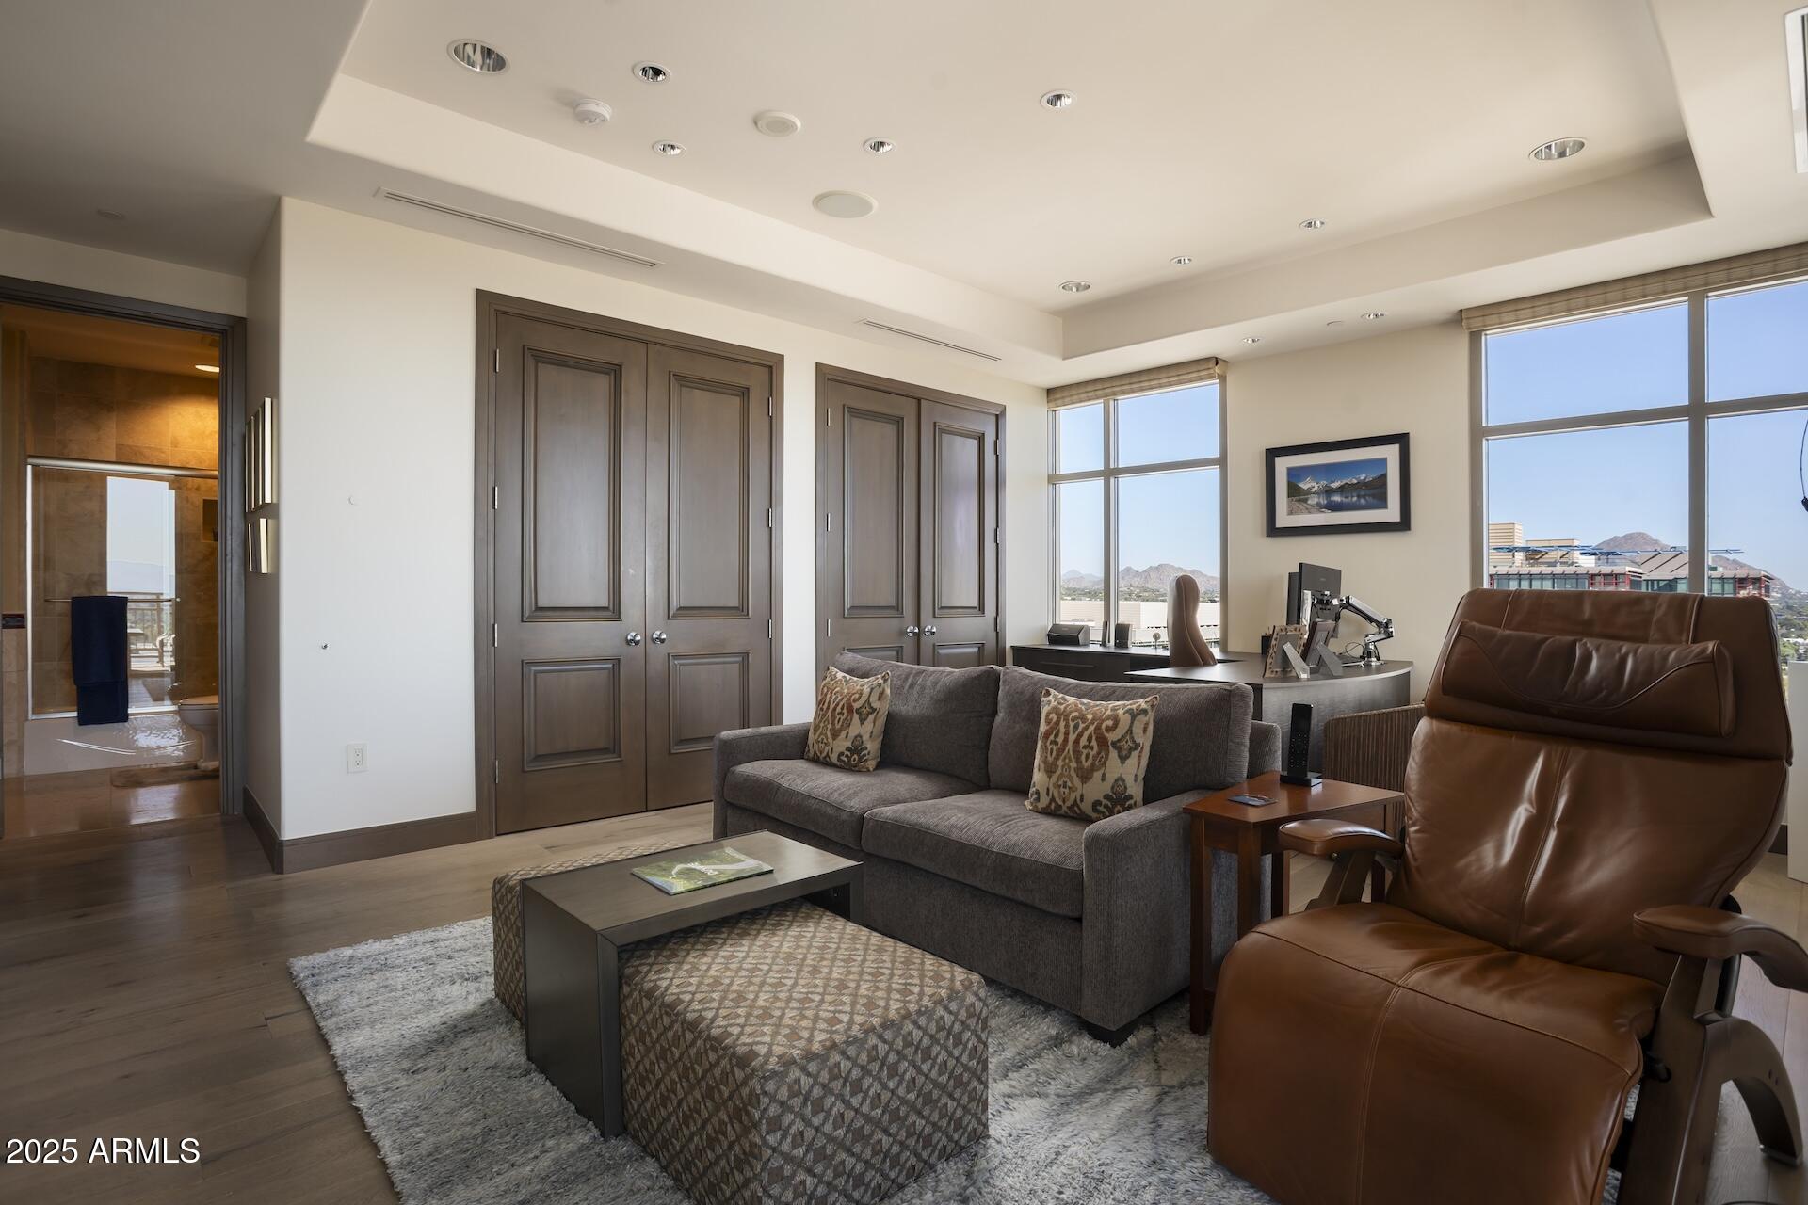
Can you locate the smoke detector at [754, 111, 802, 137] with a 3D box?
[{"bbox_3d":[-0.501,-1.898,3.401,0.185,0.050,0.185,0,0,0],"label":"smoke detector"}]

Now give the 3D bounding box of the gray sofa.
[{"bbox_3d":[0.181,0.658,3.157,0.900,0.870,2.050,0,0,-40],"label":"gray sofa"}]

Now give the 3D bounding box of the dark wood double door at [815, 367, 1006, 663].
[{"bbox_3d":[0.103,-0.172,5.697,1.620,2.530,0.100,0,0,-40],"label":"dark wood double door"}]

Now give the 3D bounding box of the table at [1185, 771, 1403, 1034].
[{"bbox_3d":[0.998,0.804,2.254,0.620,0.580,0.380,0,0,-39],"label":"table"}]

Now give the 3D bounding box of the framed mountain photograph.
[{"bbox_3d":[2.627,-0.704,5.221,0.820,0.570,0.035,0,0,41],"label":"framed mountain photograph"}]

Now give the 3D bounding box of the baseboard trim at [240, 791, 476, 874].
[{"bbox_3d":[-2.649,1.030,4.175,0.760,0.135,1.250,0,0,-40],"label":"baseboard trim"}]

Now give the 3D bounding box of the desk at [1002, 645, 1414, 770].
[{"bbox_3d":[1.297,0.709,4.894,2.600,0.770,2.200,0,0,41],"label":"desk"}]

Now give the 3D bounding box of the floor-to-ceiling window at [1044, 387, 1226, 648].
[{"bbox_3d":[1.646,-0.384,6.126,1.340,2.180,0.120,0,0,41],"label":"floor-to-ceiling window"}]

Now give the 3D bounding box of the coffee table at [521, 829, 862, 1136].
[{"bbox_3d":[-0.504,0.871,2.097,0.675,0.420,0.415,0,0,-41],"label":"coffee table"}]

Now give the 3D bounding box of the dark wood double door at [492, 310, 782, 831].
[{"bbox_3d":[-1.343,-0.174,4.483,1.620,2.530,0.100,0,0,-40],"label":"dark wood double door"}]

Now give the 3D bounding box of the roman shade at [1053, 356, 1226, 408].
[{"bbox_3d":[1.602,-1.556,6.115,1.340,0.180,0.120,0,0,41],"label":"roman shade"}]

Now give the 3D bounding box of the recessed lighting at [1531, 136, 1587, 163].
[{"bbox_3d":[2.769,-1.930,3.619,0.190,0.040,0.190,0,0,0],"label":"recessed lighting"}]

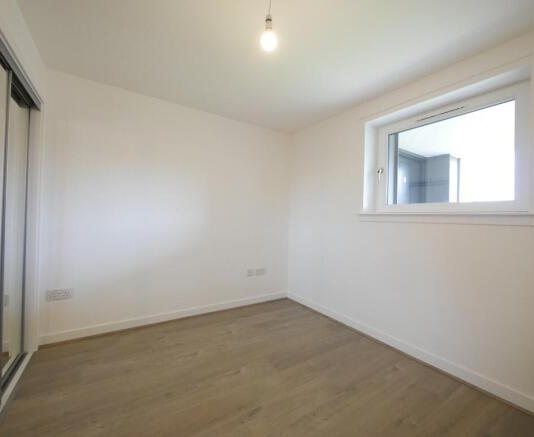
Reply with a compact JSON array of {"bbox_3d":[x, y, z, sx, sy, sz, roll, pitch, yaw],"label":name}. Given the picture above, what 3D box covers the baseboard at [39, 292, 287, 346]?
[{"bbox_3d":[-0.760,0.996,2.521,2.460,0.087,0.018,2,0,-33],"label":"baseboard"}]

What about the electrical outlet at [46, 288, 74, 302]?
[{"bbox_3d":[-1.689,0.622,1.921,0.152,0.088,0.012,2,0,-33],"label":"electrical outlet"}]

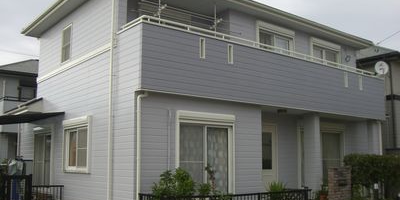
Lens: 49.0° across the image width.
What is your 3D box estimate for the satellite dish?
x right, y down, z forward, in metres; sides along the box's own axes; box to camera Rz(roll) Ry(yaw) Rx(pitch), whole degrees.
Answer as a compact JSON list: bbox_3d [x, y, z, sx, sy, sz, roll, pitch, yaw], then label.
[{"bbox_3d":[6.407,-1.147,15.500,0.480,0.500,0.270,-3,-10,18],"label":"satellite dish"}]

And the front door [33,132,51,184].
[{"bbox_3d":[-5.138,2.041,14.131,0.100,2.000,1.680,7,-11,-37],"label":"front door"}]

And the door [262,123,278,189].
[{"bbox_3d":[2.062,1.861,13.157,0.930,2.350,0.100,7,-12,-38],"label":"door"}]

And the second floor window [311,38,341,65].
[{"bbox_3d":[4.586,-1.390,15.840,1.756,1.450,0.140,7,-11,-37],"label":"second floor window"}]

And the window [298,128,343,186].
[{"bbox_3d":[4.014,1.999,14.401,2.300,2.150,0.120,7,-11,-37],"label":"window"}]

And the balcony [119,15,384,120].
[{"bbox_3d":[2.301,-0.479,13.042,10.000,1.680,1.200,7,-12,-38],"label":"balcony"}]

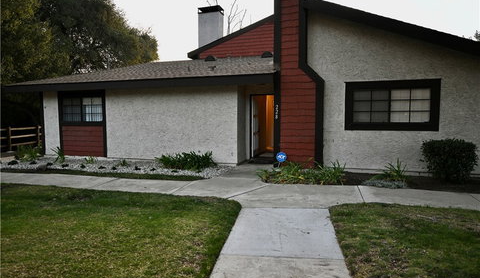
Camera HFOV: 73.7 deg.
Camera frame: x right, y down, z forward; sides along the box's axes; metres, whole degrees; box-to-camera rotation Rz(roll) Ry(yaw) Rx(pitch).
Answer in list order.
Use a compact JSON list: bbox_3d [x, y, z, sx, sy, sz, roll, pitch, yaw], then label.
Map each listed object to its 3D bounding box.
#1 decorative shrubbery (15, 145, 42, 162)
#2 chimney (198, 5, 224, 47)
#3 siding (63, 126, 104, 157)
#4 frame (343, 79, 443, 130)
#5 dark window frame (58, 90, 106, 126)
[{"bbox_3d":[-7.226,0.460,10.947,0.837,0.430,0.697,1,4,20],"label":"decorative shrubbery"},{"bbox_3d":[-1.166,-4.461,13.119,0.932,1.665,0.500,1,4,20],"label":"chimney"},{"bbox_3d":[-5.518,0.073,11.321,1.858,1.090,0.070,1,4,20],"label":"siding"},{"bbox_3d":[3.758,-0.819,7.984,2.137,1.235,0.100,1,4,20],"label":"frame"},{"bbox_3d":[-5.501,-1.088,11.228,2.144,1.205,0.100,1,4,20],"label":"dark window frame"}]

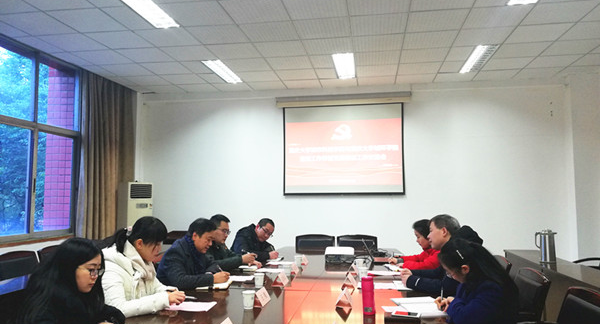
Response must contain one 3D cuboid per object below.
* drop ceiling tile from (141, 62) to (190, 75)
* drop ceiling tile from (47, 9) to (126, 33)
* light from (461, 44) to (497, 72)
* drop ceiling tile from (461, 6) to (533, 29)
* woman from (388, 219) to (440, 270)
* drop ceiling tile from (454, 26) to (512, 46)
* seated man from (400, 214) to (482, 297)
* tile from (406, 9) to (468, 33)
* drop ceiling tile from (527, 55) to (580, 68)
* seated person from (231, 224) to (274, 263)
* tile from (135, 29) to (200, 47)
[{"bbox_3d":[-1.899,-1.335,6.684,0.600,0.020,0.600,-1,-4,9],"label":"drop ceiling tile"},{"bbox_3d":[-2.165,-1.454,4.832,0.600,0.020,0.600,-1,-4,9],"label":"drop ceiling tile"},{"bbox_3d":[2.415,-1.405,6.295,0.300,0.080,1.200,-1,-5,9],"label":"light"},{"bbox_3d":[2.031,-1.502,4.840,0.600,0.020,0.600,-1,-5,9],"label":"drop ceiling tile"},{"bbox_3d":[1.086,1.101,4.100,0.630,1.200,0.470,-1,-5,9],"label":"woman"},{"bbox_3d":[2.101,-1.432,5.378,0.600,0.020,0.600,-1,-4,9],"label":"drop ceiling tile"},{"bbox_3d":[1.031,0.984,3.273,0.750,1.240,0.550,-1,-4,9],"label":"seated man"},{"bbox_3d":[1.442,-1.491,4.934,0.600,0.020,0.600,-1,-5,9],"label":"tile"},{"bbox_3d":[3.477,-1.381,6.441,0.600,0.020,0.600,-1,-4,9],"label":"drop ceiling tile"},{"bbox_3d":[-0.544,1.218,5.106,0.680,1.160,0.520,-3,-5,33],"label":"seated person"},{"bbox_3d":[-1.524,-1.451,5.448,0.600,0.020,0.612,-1,-4,9],"label":"tile"}]

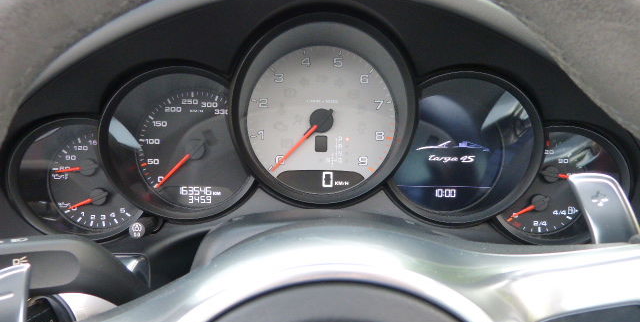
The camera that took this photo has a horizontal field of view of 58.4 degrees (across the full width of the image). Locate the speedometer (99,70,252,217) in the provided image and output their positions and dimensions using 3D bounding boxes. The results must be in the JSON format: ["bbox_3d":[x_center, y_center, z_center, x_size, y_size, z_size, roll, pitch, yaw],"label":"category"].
[{"bbox_3d":[-0.100,-0.012,0.414,0.107,0.107,0.034,1,-3,-1],"label":"speedometer"}]

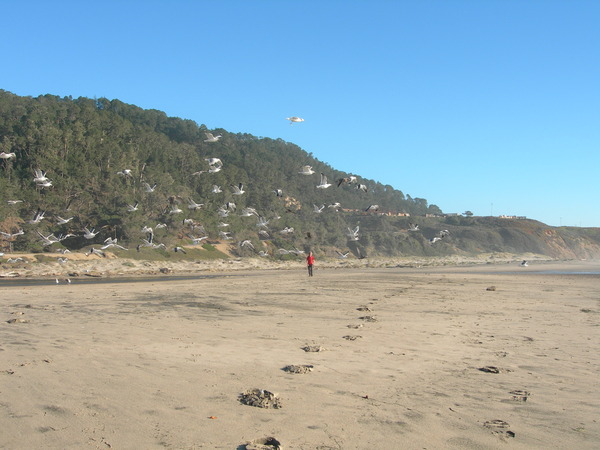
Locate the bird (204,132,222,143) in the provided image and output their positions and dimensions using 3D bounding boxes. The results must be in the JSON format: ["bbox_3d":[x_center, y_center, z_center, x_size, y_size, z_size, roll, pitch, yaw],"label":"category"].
[{"bbox_3d":[-2.955,-2.989,22.500,0.550,0.320,1.050,-1,-3,17],"label":"bird"}]

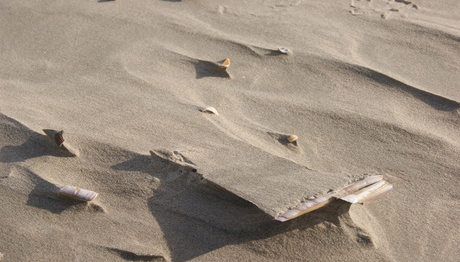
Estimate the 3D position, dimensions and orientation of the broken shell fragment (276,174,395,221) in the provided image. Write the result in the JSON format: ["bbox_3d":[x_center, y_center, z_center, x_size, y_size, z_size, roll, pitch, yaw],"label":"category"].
[{"bbox_3d":[0.116,0.074,0.947,0.146,0.018,0.030,-18,35,-29],"label":"broken shell fragment"}]

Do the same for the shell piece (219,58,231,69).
[{"bbox_3d":[-0.007,-0.099,1.262,0.015,0.013,0.012,0,30,0],"label":"shell piece"}]

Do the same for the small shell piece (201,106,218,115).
[{"bbox_3d":[-0.025,-0.027,1.146,0.020,0.009,0.016,6,30,10],"label":"small shell piece"}]

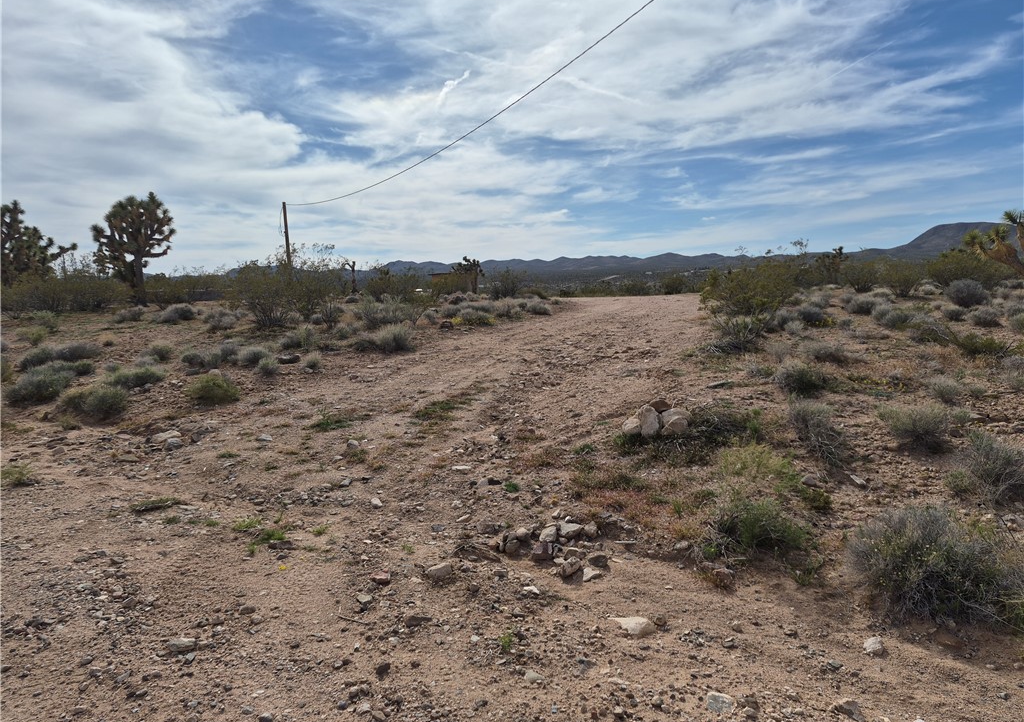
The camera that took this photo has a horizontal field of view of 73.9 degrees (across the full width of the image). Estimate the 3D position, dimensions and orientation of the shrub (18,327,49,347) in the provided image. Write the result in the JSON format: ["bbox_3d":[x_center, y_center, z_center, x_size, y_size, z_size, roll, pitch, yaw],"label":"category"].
[{"bbox_3d":[-8.482,-0.420,12.038,0.448,0.338,0.391,-5,9,-35],"label":"shrub"}]

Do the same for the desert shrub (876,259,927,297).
[{"bbox_3d":[16.887,-3.577,29.500,2.168,1.648,1.994,-1,8,0],"label":"desert shrub"}]

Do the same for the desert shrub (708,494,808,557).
[{"bbox_3d":[1.358,0.877,3.736,0.545,0.277,0.450,3,8,21],"label":"desert shrub"}]

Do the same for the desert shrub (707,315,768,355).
[{"bbox_3d":[3.845,-0.452,11.600,1.030,0.615,0.876,2,8,18],"label":"desert shrub"}]

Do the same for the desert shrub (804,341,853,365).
[{"bbox_3d":[5.117,-0.121,11.000,0.776,0.361,0.714,-1,8,0],"label":"desert shrub"}]

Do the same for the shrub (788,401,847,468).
[{"bbox_3d":[2.330,0.543,5.155,0.415,0.462,0.383,3,8,25],"label":"shrub"}]

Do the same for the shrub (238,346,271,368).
[{"bbox_3d":[-4.147,-0.073,11.000,0.532,0.327,0.505,-4,8,-21],"label":"shrub"}]

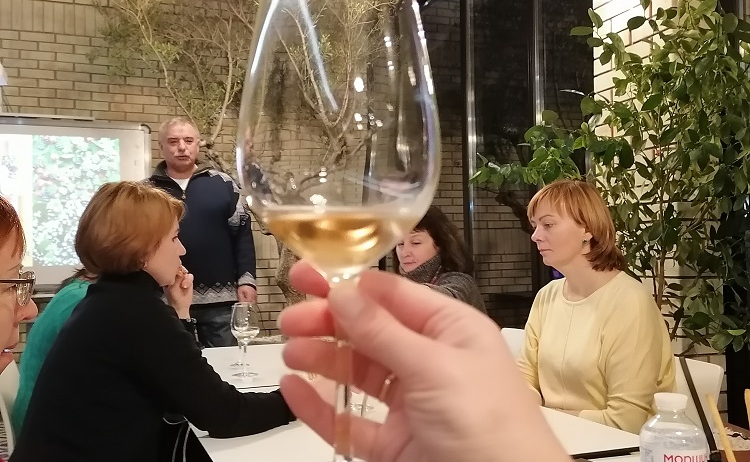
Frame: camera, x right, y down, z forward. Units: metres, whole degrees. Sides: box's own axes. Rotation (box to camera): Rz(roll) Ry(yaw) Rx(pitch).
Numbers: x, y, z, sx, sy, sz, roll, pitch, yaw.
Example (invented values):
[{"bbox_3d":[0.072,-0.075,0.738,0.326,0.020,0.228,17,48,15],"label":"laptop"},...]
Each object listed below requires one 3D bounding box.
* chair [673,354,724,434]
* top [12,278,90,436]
[{"bbox_3d":[0.550,0.744,2.040,0.500,0.810,0.460,0,-2,-22],"label":"chair"},{"bbox_3d":[-0.820,0.413,2.280,0.400,0.580,0.440,0,-2,-27],"label":"top"}]

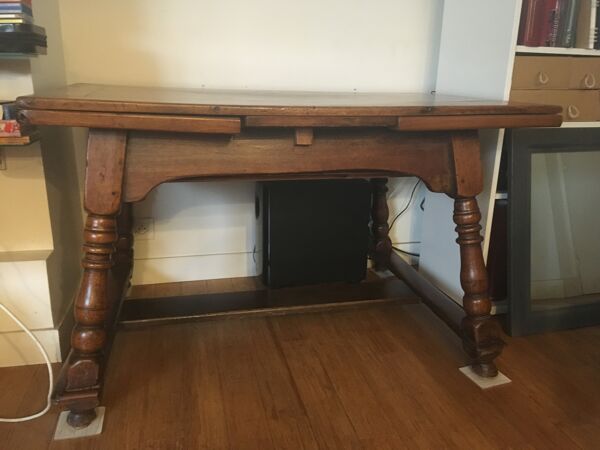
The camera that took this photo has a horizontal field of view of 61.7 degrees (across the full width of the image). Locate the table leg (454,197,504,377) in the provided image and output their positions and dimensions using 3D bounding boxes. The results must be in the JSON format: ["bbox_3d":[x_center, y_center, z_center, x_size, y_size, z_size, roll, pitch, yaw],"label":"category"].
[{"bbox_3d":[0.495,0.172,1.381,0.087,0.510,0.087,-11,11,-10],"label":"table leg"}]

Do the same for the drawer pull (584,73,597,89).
[{"bbox_3d":[0.943,-0.469,1.633,0.036,0.048,0.016,-2,17,-12],"label":"drawer pull"}]

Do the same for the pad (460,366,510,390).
[{"bbox_3d":[0.528,0.423,1.427,0.102,0.006,0.102,-5,18,-21],"label":"pad"}]

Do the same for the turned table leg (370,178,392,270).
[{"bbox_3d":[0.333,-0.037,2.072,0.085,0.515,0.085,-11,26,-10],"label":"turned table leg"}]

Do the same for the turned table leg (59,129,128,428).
[{"bbox_3d":[-0.474,0.128,1.154,0.090,0.689,0.090,6,7,-15],"label":"turned table leg"}]

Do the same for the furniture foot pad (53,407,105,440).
[{"bbox_3d":[-0.521,0.468,1.197,0.102,0.006,0.102,-2,17,-11],"label":"furniture foot pad"}]

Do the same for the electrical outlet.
[{"bbox_3d":[-0.596,0.017,1.918,0.082,0.086,0.014,-3,17,-14],"label":"electrical outlet"}]

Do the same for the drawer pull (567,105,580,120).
[{"bbox_3d":[0.901,-0.371,1.653,0.036,0.048,0.016,-2,17,-12],"label":"drawer pull"}]

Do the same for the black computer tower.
[{"bbox_3d":[0.060,0.022,2.012,0.398,0.424,0.170,-2,17,-12],"label":"black computer tower"}]

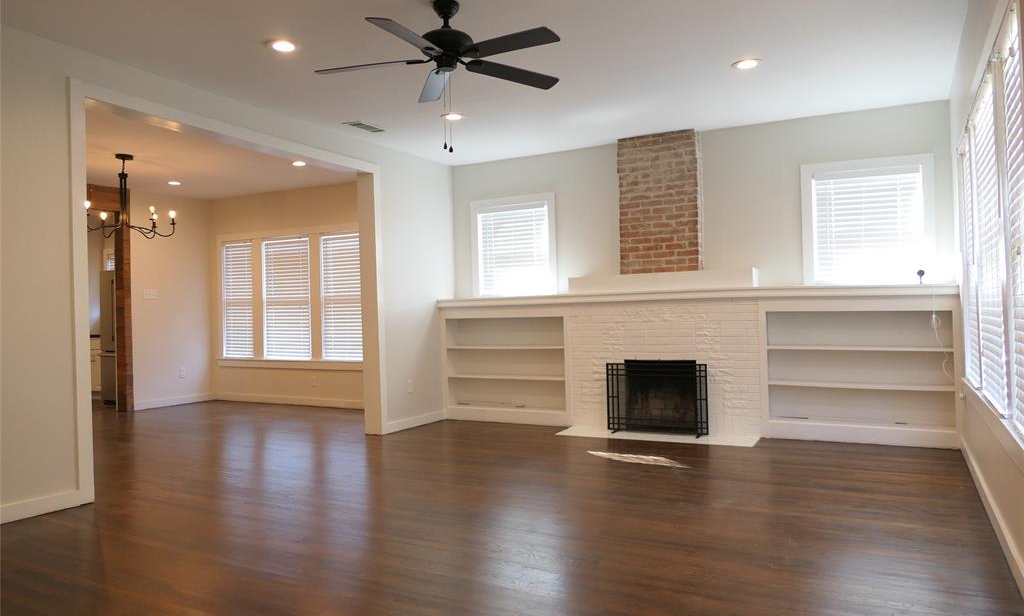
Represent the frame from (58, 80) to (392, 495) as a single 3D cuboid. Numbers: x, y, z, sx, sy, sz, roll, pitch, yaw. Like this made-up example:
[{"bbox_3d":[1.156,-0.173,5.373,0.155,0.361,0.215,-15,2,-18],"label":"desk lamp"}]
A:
[{"bbox_3d":[-1.965,-0.081,5.265,0.150,2.530,2.713,-1,-1,31],"label":"frame"}]

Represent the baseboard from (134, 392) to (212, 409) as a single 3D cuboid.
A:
[{"bbox_3d":[-4.375,1.218,8.893,0.018,0.095,1.008,-2,-1,34],"label":"baseboard"}]

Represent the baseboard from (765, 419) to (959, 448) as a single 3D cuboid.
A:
[{"bbox_3d":[2.759,1.016,5.463,1.408,0.149,0.025,-1,-1,26],"label":"baseboard"}]

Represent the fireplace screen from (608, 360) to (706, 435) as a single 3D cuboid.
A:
[{"bbox_3d":[1.270,0.817,6.091,0.909,0.616,0.180,-1,-1,26],"label":"fireplace screen"}]

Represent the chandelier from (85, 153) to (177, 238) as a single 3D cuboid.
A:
[{"bbox_3d":[-3.767,-1.082,6.622,0.930,0.792,0.930,-1,-1,26],"label":"chandelier"}]

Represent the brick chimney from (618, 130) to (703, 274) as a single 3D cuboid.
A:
[{"bbox_3d":[1.373,-0.941,6.313,0.732,1.291,0.180,-1,-1,26],"label":"brick chimney"}]

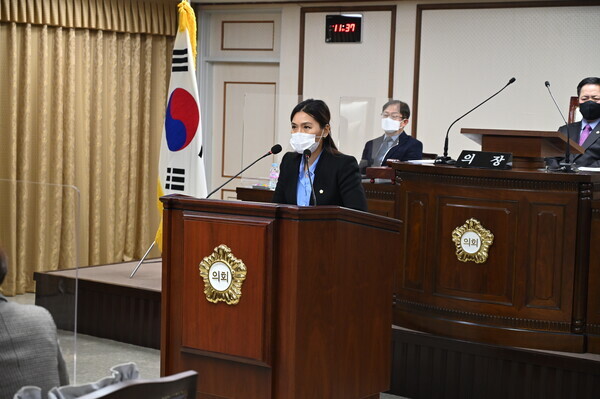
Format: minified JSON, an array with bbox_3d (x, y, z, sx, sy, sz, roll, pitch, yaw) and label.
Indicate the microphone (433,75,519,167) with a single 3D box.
[{"bbox_3d":[0.957,-0.433,6.372,0.470,0.475,0.120,-1,6,-22],"label":"microphone"}]

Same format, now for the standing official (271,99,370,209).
[{"bbox_3d":[0.080,0.329,5.375,0.460,1.580,0.360,5,7,33],"label":"standing official"}]

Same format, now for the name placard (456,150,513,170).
[{"bbox_3d":[0.967,-0.202,6.121,0.290,0.083,0.090,5,7,33],"label":"name placard"}]

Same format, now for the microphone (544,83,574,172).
[{"bbox_3d":[1.370,-0.397,6.131,0.120,0.475,0.470,2,5,-1],"label":"microphone"}]

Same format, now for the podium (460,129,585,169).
[{"bbox_3d":[1.227,-0.281,6.447,0.560,0.210,0.410,5,7,33],"label":"podium"}]

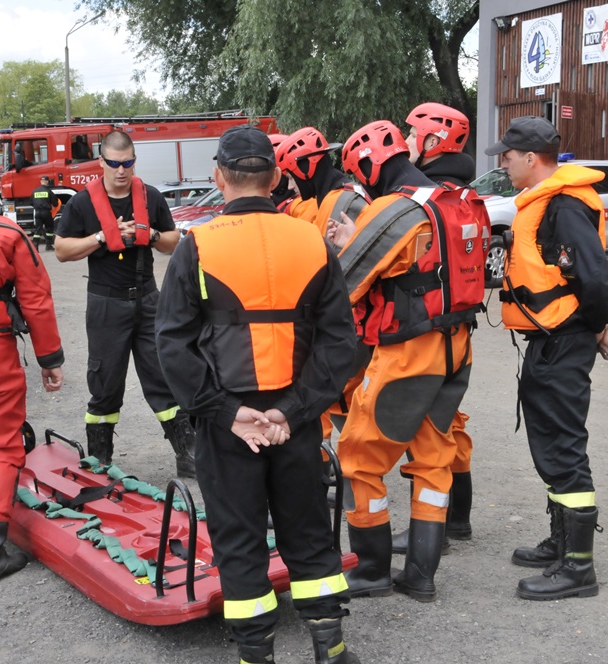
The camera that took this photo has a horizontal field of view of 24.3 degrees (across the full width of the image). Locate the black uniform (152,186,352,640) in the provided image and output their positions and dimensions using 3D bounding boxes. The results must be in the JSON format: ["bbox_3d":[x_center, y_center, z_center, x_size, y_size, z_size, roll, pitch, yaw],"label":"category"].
[{"bbox_3d":[-0.144,0.234,4.200,0.600,1.300,0.420,-1,6,-7],"label":"black uniform"}]

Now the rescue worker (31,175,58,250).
[{"bbox_3d":[-6.236,-2.835,34.000,0.640,1.790,0.500,0,6,3],"label":"rescue worker"}]

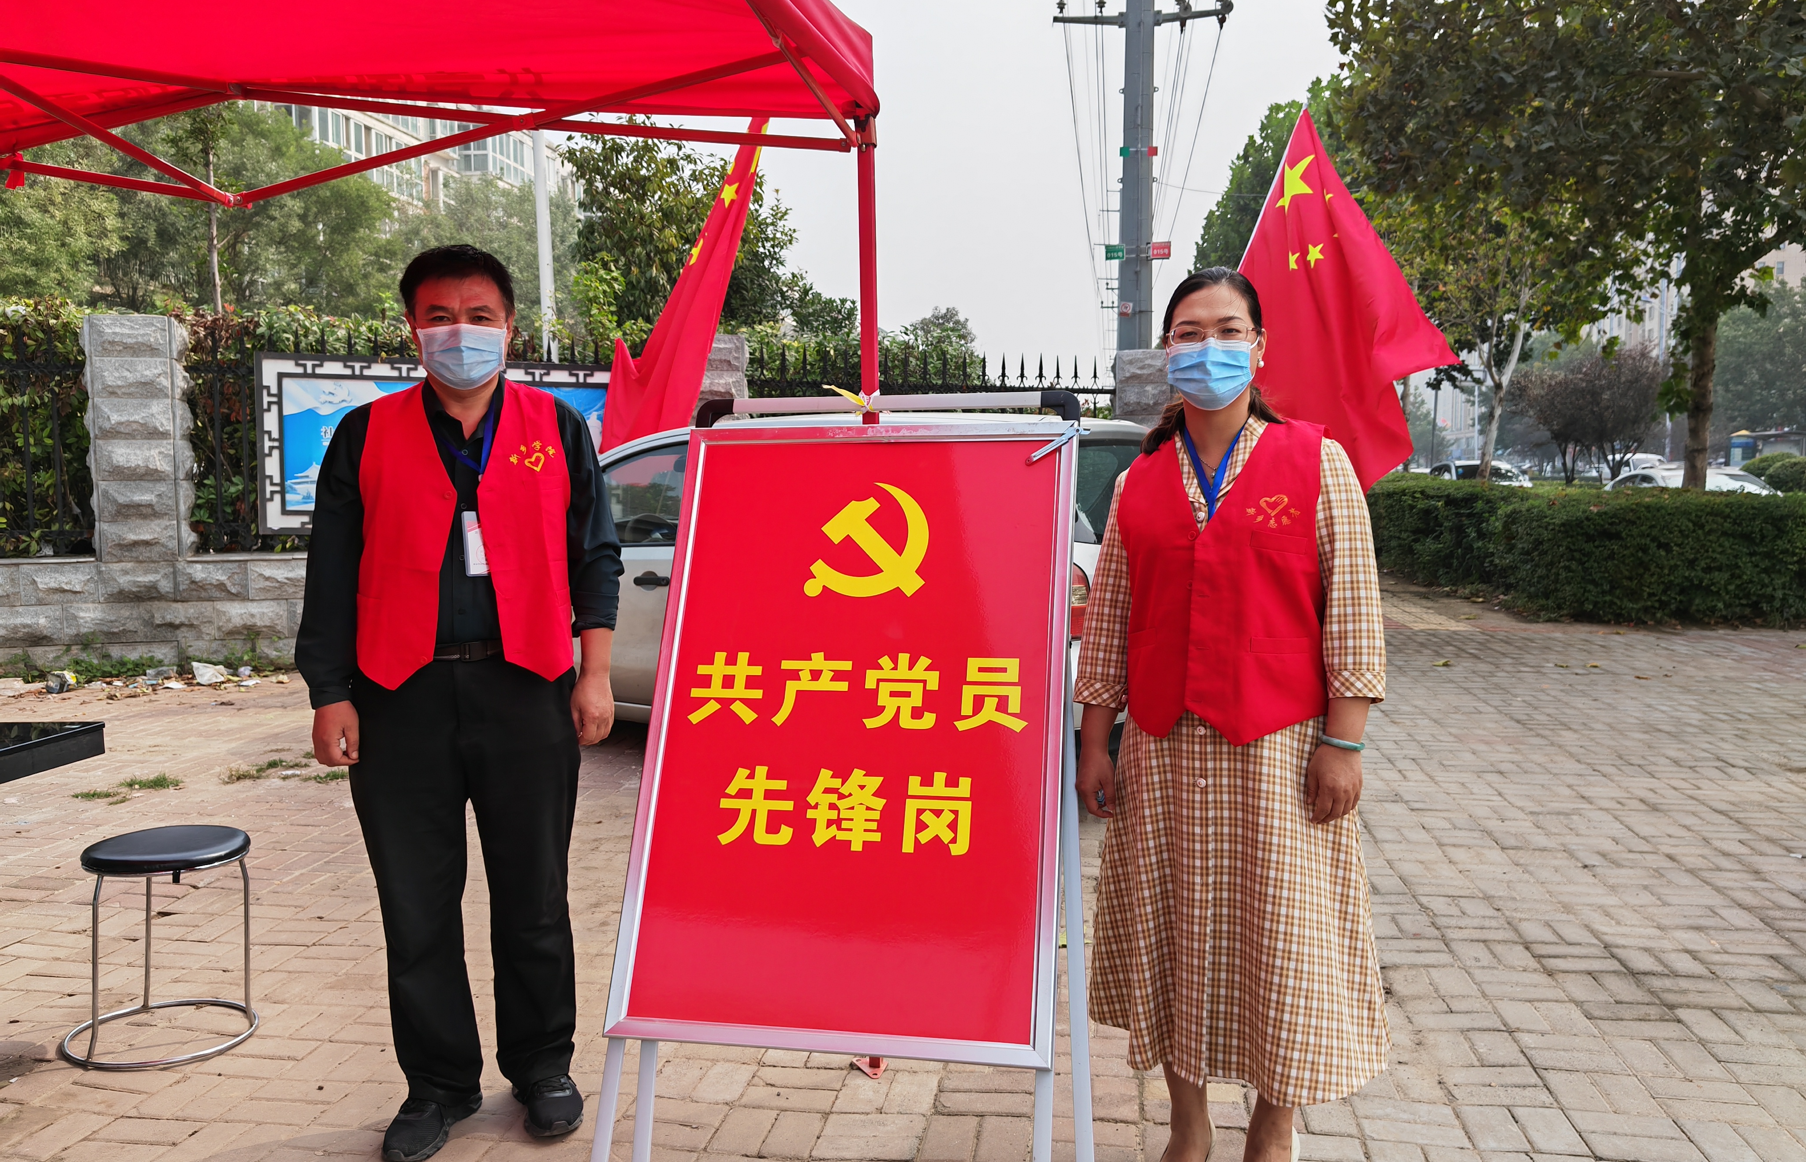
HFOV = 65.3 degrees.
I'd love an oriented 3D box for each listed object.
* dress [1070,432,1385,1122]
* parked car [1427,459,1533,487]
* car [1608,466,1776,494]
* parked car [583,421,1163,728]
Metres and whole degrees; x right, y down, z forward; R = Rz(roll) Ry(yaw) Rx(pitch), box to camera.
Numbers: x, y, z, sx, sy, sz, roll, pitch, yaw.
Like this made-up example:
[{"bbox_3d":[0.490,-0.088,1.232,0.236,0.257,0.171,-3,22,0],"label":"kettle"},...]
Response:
[{"bbox_3d":[0.580,0.301,2.480,0.530,1.140,0.390,2,5,22],"label":"dress"},{"bbox_3d":[12.750,-1.823,31.252,1.800,1.560,4.500,1,4,9],"label":"parked car"},{"bbox_3d":[10.900,-0.833,19.293,1.800,1.460,4.600,1,4,9],"label":"car"},{"bbox_3d":[-0.620,0.008,6.670,4.100,1.520,1.690,3,5,32],"label":"parked car"}]

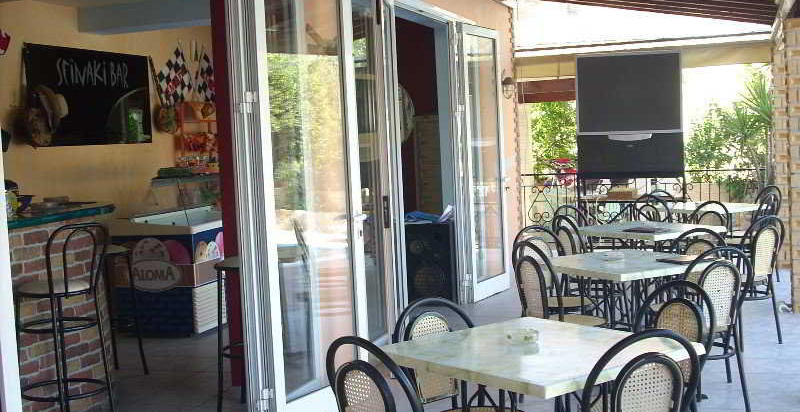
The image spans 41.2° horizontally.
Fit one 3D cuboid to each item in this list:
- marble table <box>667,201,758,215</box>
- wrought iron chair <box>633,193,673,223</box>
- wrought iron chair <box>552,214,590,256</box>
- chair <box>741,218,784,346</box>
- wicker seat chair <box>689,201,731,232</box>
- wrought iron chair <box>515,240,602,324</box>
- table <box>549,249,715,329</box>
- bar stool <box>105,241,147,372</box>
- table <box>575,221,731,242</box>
[{"bbox_3d":[2.881,0.369,9.790,0.800,0.740,0.780,-5,4,-34],"label":"marble table"},{"bbox_3d":[2.461,0.325,9.709,0.500,0.870,0.430,-5,4,-32],"label":"wrought iron chair"},{"bbox_3d":[1.369,0.487,7.540,0.500,0.880,0.420,-4,4,-22],"label":"wrought iron chair"},{"bbox_3d":[2.236,0.495,7.165,0.430,0.870,0.500,-5,4,-35],"label":"chair"},{"bbox_3d":[2.212,0.416,8.021,0.500,0.880,0.420,-5,4,-31],"label":"wicker seat chair"},{"bbox_3d":[0.916,0.623,5.971,0.500,0.870,0.430,-4,4,-24],"label":"wrought iron chair"},{"bbox_3d":[1.253,0.669,5.864,0.790,0.750,0.810,-5,4,-29],"label":"table"},{"bbox_3d":[-1.919,0.702,6.957,0.380,0.830,0.410,0,5,38],"label":"bar stool"},{"bbox_3d":[1.775,0.526,7.656,0.790,0.750,0.810,-5,5,-35],"label":"table"}]

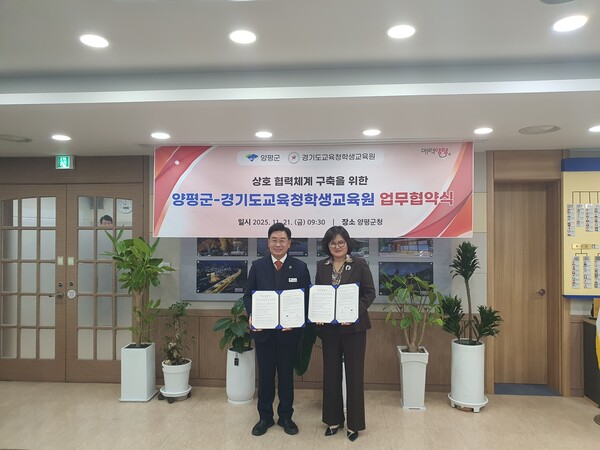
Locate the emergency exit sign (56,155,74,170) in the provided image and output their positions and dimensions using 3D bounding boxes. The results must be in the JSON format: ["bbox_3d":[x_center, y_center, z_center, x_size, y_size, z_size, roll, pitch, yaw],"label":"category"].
[{"bbox_3d":[-2.497,-0.659,4.798,0.151,0.149,0.086,0,0,4],"label":"emergency exit sign"}]

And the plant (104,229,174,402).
[{"bbox_3d":[-1.584,0.861,4.446,0.694,1.672,0.604,0,0,4],"label":"plant"}]

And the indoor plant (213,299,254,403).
[{"bbox_3d":[-0.588,1.203,4.386,0.463,0.986,0.433,0,0,4],"label":"indoor plant"}]

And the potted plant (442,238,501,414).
[{"bbox_3d":[1.610,0.923,4.225,0.573,1.546,0.503,0,0,4],"label":"potted plant"}]

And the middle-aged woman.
[{"bbox_3d":[0.378,0.850,3.712,0.513,1.691,0.412,0,0,12],"label":"middle-aged woman"}]

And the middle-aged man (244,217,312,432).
[{"bbox_3d":[-0.187,0.839,3.752,0.563,1.714,0.412,0,0,-1],"label":"middle-aged man"}]

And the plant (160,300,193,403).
[{"bbox_3d":[-1.214,1.219,4.426,0.342,0.955,0.332,0,0,4],"label":"plant"}]

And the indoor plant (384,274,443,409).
[{"bbox_3d":[1.069,1.072,4.255,0.573,1.248,0.503,0,0,4],"label":"indoor plant"}]

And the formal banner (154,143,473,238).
[{"bbox_3d":[0.088,-0.300,4.014,2.837,0.831,0.020,0,0,4],"label":"formal banner"}]

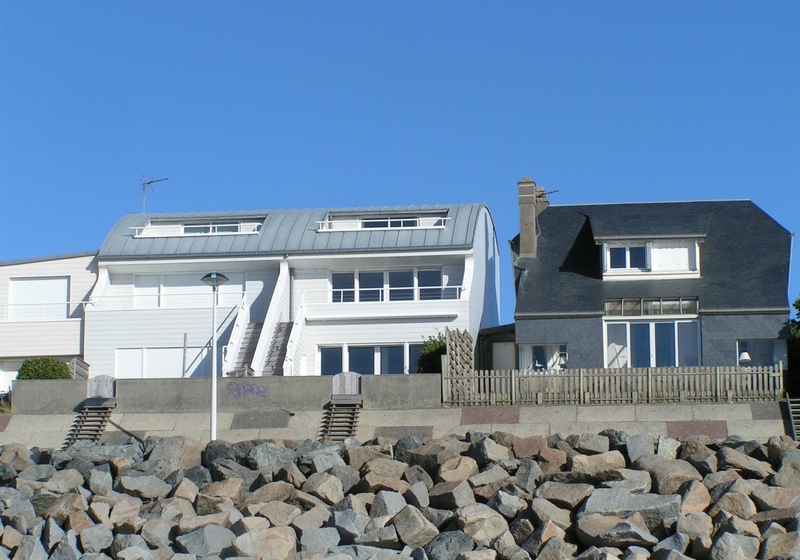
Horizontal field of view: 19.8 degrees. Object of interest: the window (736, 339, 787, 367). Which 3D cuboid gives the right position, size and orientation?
[{"bbox_3d":[12.757,2.618,80.422,1.807,1.200,0.150,-1,-7,7],"label":"window"}]

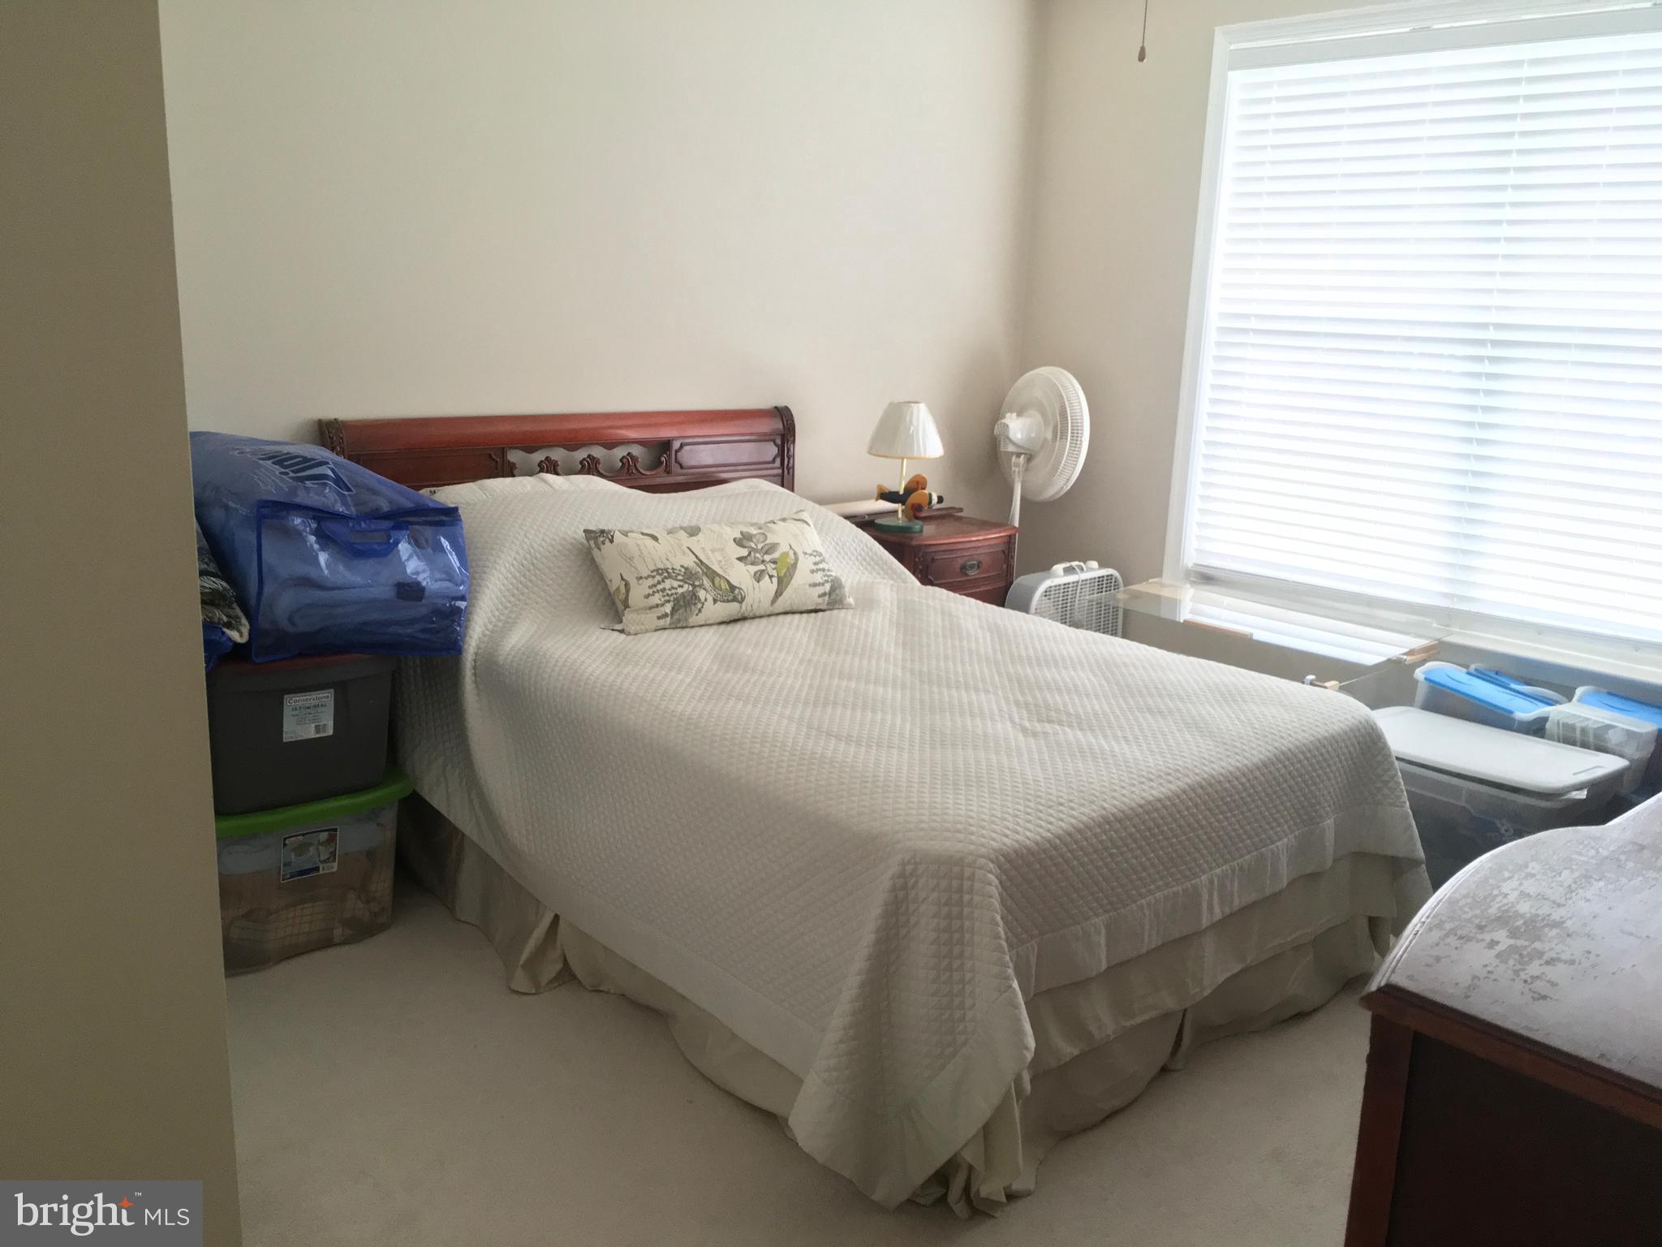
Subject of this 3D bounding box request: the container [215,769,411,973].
[{"bbox_3d":[-1.303,0.506,3.240,0.465,0.375,0.601,-9,16,-40],"label":"container"}]

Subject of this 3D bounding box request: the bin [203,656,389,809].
[{"bbox_3d":[-1.299,0.185,3.176,0.422,0.280,0.579,-9,16,-40],"label":"bin"}]

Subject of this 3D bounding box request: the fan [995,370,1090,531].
[{"bbox_3d":[0.710,-0.264,4.928,0.410,1.277,0.450,-6,15,-31],"label":"fan"}]

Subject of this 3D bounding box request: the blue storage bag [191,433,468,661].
[{"bbox_3d":[-1.200,-0.190,3.164,0.529,0.472,0.572,-6,15,-31],"label":"blue storage bag"}]

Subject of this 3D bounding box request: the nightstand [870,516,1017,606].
[{"bbox_3d":[0.300,0.045,4.722,0.458,0.736,0.572,13,17,42],"label":"nightstand"}]

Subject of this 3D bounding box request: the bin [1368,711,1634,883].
[{"bbox_3d":[1.704,0.501,3.761,0.493,0.357,0.636,-9,16,-40],"label":"bin"}]

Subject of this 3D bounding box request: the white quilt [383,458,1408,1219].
[{"bbox_3d":[0.060,0.205,3.294,1.602,0.915,1.966,-9,16,-40],"label":"white quilt"}]

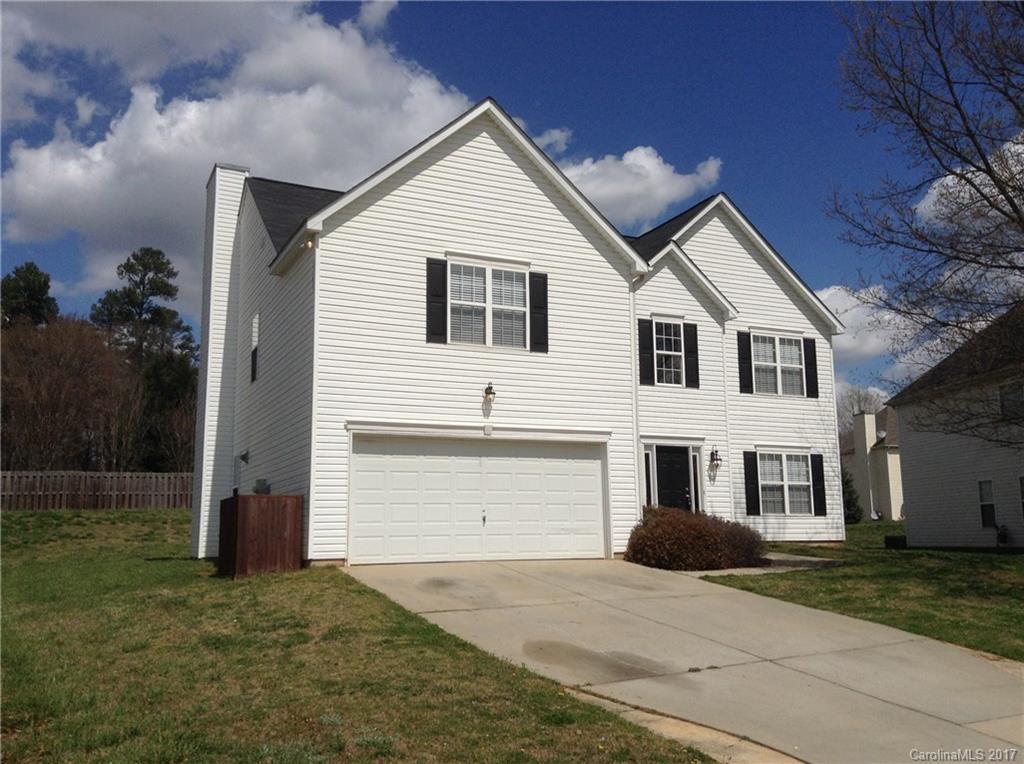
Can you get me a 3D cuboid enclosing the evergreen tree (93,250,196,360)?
[{"bbox_3d":[-23.200,-0.186,60.571,6.600,16.600,6.600,0,-8,0],"label":"evergreen tree"}]

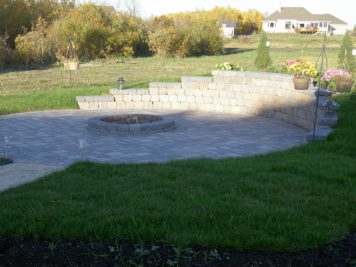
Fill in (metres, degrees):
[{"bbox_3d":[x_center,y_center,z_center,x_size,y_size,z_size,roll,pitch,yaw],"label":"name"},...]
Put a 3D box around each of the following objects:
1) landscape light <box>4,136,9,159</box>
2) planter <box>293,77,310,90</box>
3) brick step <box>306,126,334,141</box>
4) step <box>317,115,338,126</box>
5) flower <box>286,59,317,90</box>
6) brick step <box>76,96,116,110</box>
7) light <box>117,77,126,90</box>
[{"bbox_3d":[-2.165,0.181,7.800,0.055,0.285,0.055,0,9,0],"label":"landscape light"},{"bbox_3d":[2.006,-0.801,10.000,0.265,0.200,0.265,0,9,0],"label":"planter"},{"bbox_3d":[2.013,-0.003,8.750,0.350,0.120,0.500,2,10,14],"label":"brick step"},{"bbox_3d":[2.217,-0.188,9.150,0.310,0.130,0.420,2,10,14],"label":"step"},{"bbox_3d":[2.029,-0.962,10.100,0.480,0.500,0.450,0,9,0],"label":"flower"},{"bbox_3d":[-1.695,-0.628,12.800,0.790,0.225,0.300,0,9,0],"label":"brick step"},{"bbox_3d":[-1.194,-1.045,13.000,0.160,0.270,0.160,0,9,0],"label":"light"}]

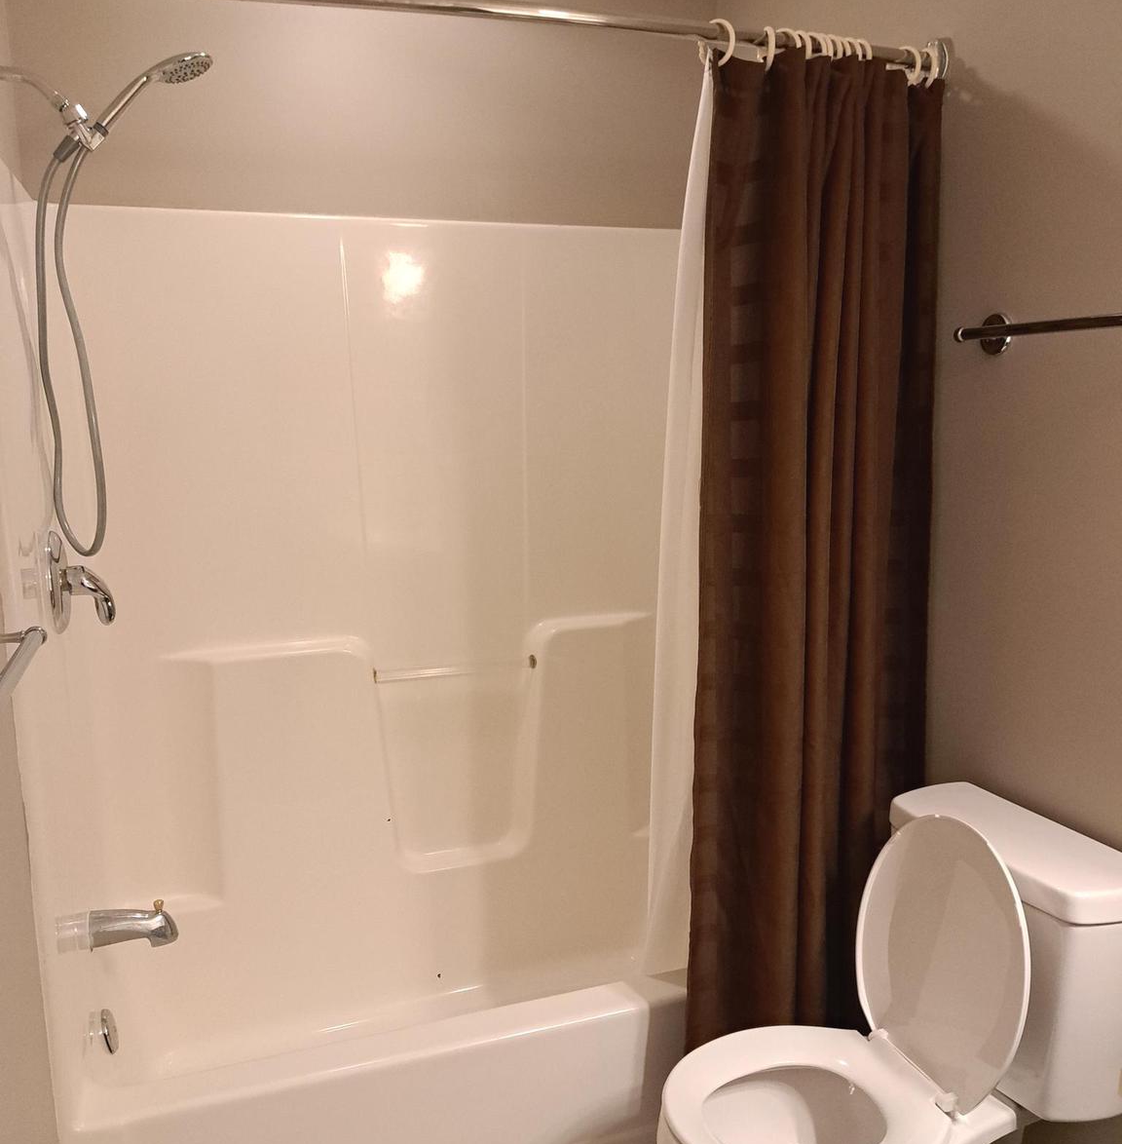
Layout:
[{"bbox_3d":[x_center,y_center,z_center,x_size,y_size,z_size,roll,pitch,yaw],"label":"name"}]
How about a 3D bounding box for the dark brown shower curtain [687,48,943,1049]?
[{"bbox_3d":[0.452,0.082,1.828,0.460,1.820,0.130,-5,11,-18],"label":"dark brown shower curtain"}]

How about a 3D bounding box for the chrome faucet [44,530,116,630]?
[{"bbox_3d":[-0.834,0.013,1.806,0.090,0.176,0.175,-5,11,-18],"label":"chrome faucet"}]

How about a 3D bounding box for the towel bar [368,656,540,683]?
[{"bbox_3d":[-0.252,0.229,2.446,0.380,0.025,0.026,-5,11,-18],"label":"towel bar"}]

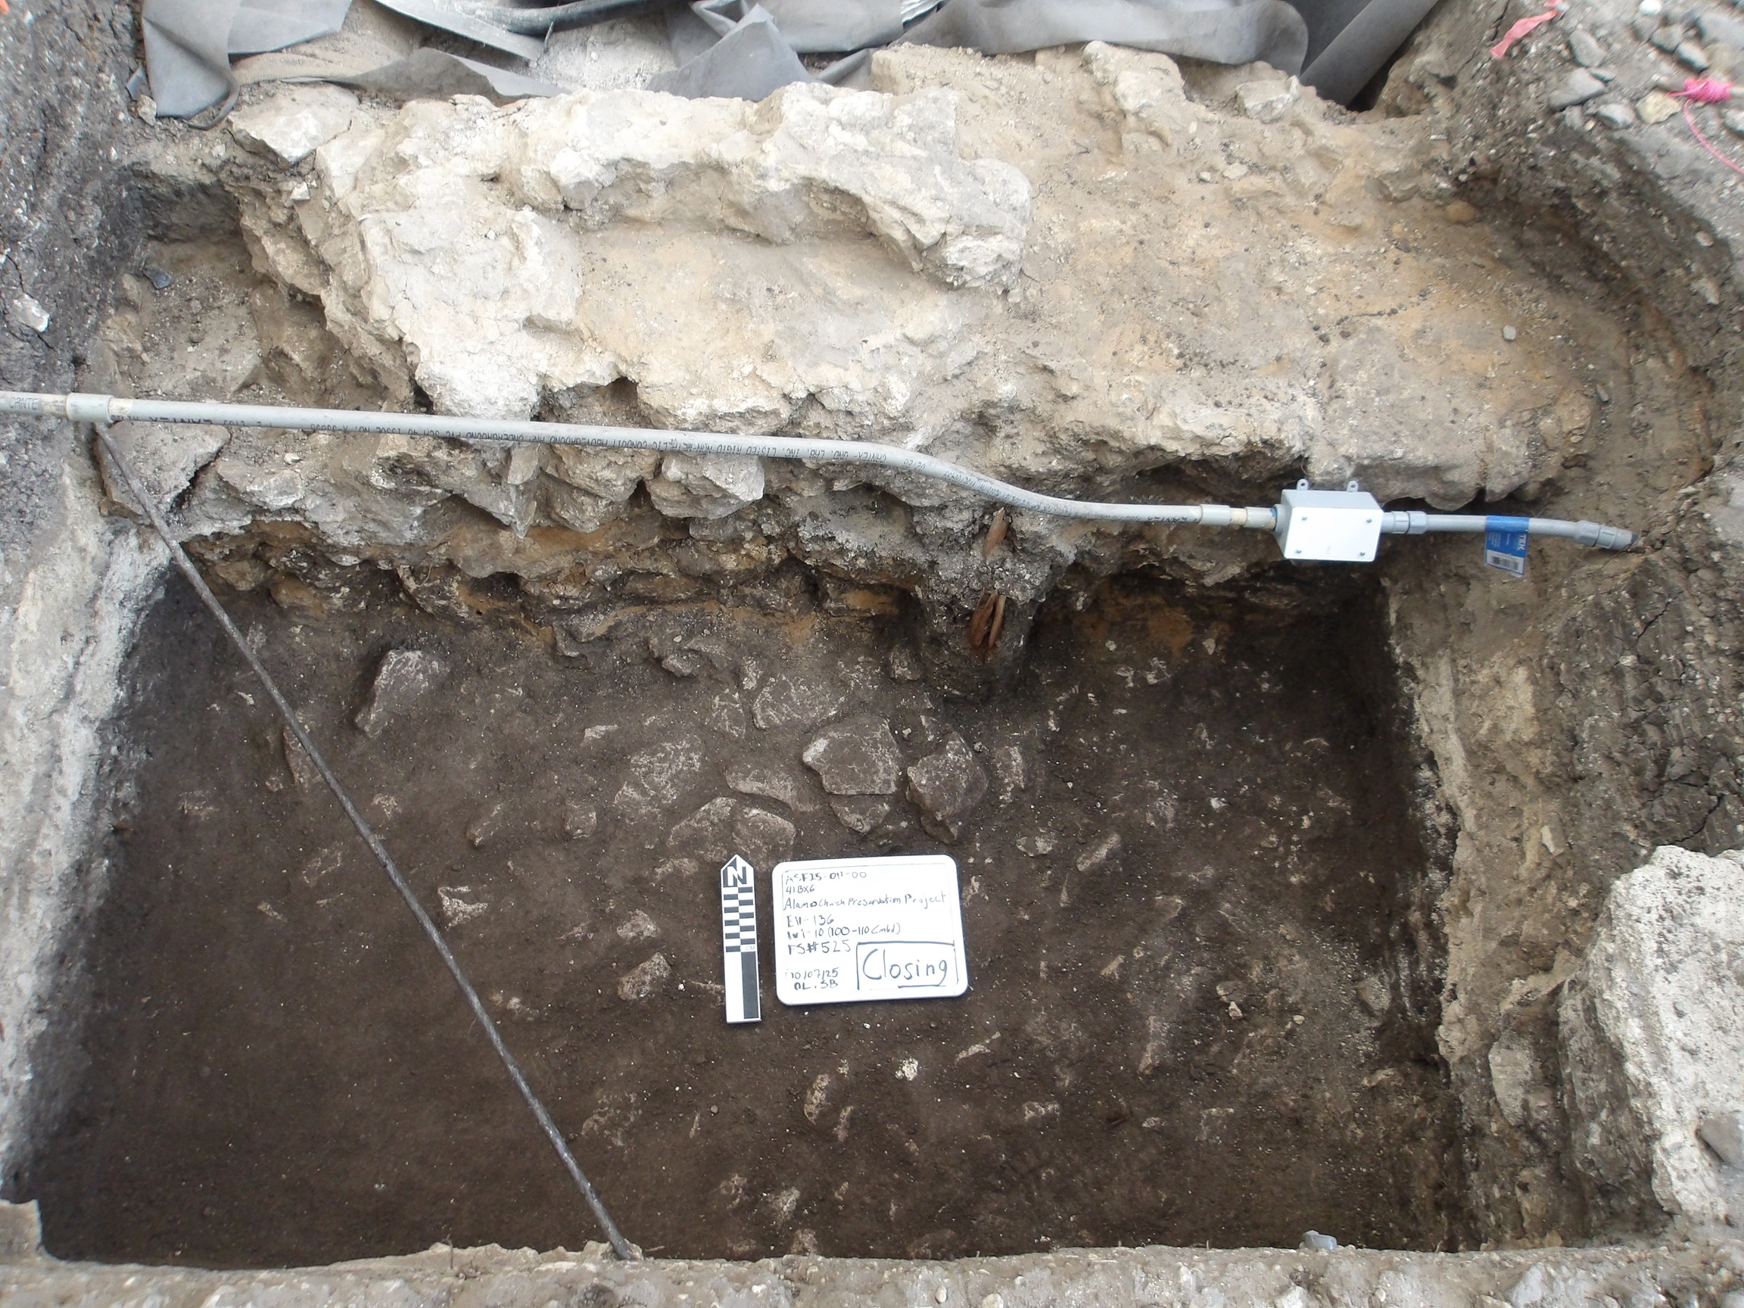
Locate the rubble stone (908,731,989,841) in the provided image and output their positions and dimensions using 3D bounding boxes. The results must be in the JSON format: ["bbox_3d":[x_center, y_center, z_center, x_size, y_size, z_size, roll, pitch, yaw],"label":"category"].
[{"bbox_3d":[0.127,0.225,2.192,0.115,0.100,0.131,-36,72,-17],"label":"rubble stone"}]

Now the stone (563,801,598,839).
[{"bbox_3d":[-0.443,0.263,2.092,0.050,0.035,0.056,4,62,0],"label":"stone"}]

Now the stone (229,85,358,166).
[{"bbox_3d":[-0.846,-0.770,1.985,0.175,0.065,0.110,-4,63,-4],"label":"stone"}]

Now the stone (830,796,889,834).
[{"bbox_3d":[-0.023,0.263,2.178,0.098,0.060,0.068,6,65,0],"label":"stone"}]

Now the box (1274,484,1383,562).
[{"bbox_3d":[0.607,-0.171,1.809,0.116,0.071,0.064,2,28,2],"label":"box"}]

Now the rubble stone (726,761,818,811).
[{"bbox_3d":[-0.158,0.218,2.192,0.162,0.060,0.071,18,66,5],"label":"rubble stone"}]

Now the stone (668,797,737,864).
[{"bbox_3d":[-0.267,0.288,2.165,0.107,0.060,0.104,1,66,-2],"label":"stone"}]

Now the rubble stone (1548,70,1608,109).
[{"bbox_3d":[0.993,-0.792,1.912,0.080,0.035,0.048,-26,66,-15],"label":"rubble stone"}]

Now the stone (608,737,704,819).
[{"bbox_3d":[-0.335,0.195,2.132,0.100,0.055,0.160,39,68,17],"label":"stone"}]

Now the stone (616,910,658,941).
[{"bbox_3d":[-0.345,0.407,2.018,0.057,0.032,0.043,0,62,-2],"label":"stone"}]

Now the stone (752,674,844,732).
[{"bbox_3d":[-0.117,0.089,2.183,0.143,0.055,0.086,-3,62,-3],"label":"stone"}]

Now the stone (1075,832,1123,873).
[{"bbox_3d":[0.350,0.309,2.094,0.085,0.030,0.028,-36,69,-18],"label":"stone"}]

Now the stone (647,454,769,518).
[{"bbox_3d":[-0.230,-0.257,1.921,0.165,0.100,0.110,0,66,-3],"label":"stone"}]

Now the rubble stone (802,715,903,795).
[{"bbox_3d":[-0.031,0.171,2.143,0.153,0.065,0.135,0,62,-2],"label":"rubble stone"}]

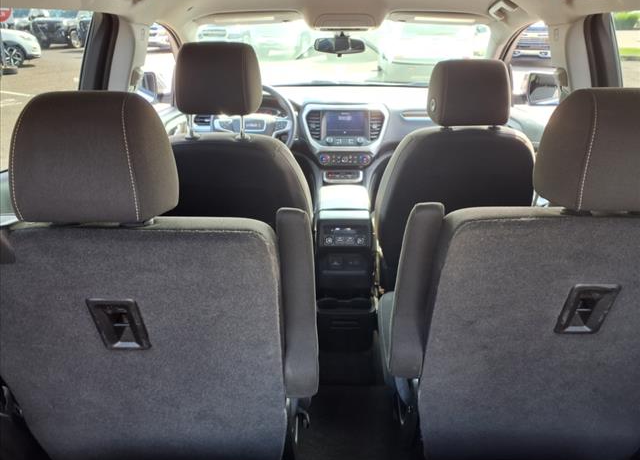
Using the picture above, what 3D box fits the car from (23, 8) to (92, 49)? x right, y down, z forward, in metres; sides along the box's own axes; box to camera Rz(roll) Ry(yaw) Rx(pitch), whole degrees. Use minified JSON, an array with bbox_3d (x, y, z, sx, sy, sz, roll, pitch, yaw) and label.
[{"bbox_3d":[-14.382,-11.711,29.075,2.050,1.920,5.600,1,23,3],"label":"car"}]

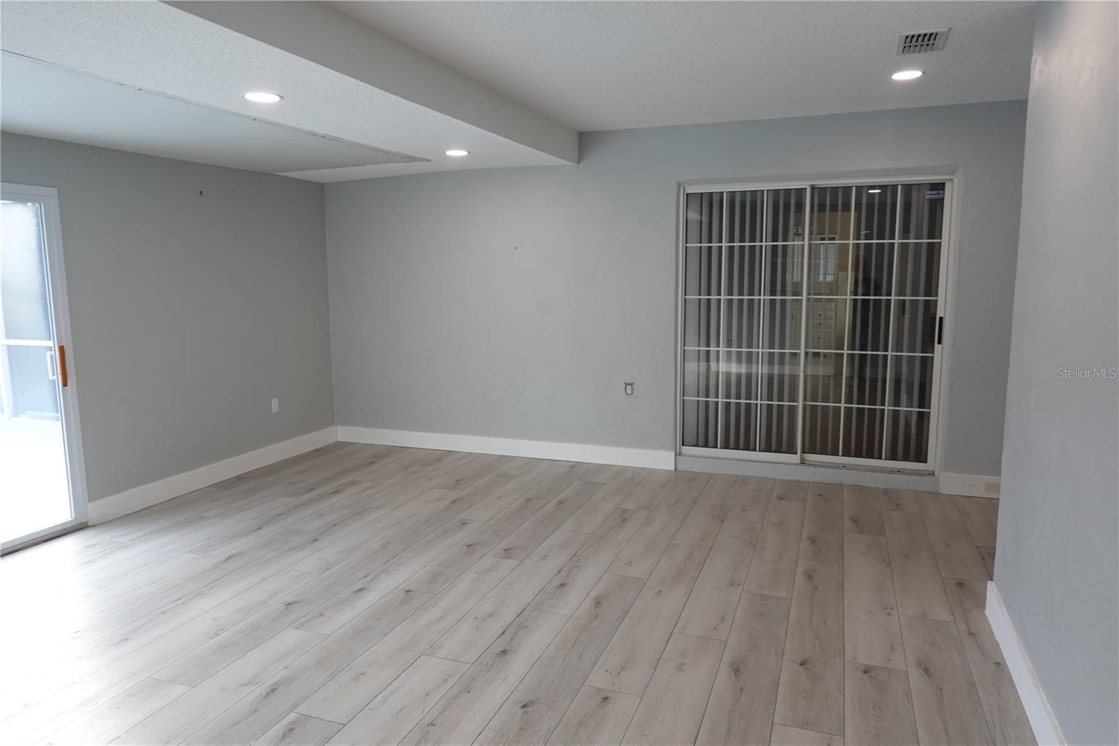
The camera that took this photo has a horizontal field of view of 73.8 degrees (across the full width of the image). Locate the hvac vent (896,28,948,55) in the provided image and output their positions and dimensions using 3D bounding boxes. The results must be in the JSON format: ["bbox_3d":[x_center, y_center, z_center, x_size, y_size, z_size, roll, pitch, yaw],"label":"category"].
[{"bbox_3d":[1.651,-1.508,3.395,0.203,0.022,0.358,3,8,21],"label":"hvac vent"}]

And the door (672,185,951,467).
[{"bbox_3d":[1.767,-0.336,5.337,1.793,2.021,0.120,3,8,21],"label":"door"}]

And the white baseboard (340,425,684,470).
[{"bbox_3d":[-0.562,0.605,6.193,3.060,0.145,0.018,3,8,21],"label":"white baseboard"}]

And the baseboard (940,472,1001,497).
[{"bbox_3d":[2.748,0.751,4.949,0.380,0.147,0.018,3,8,21],"label":"baseboard"}]

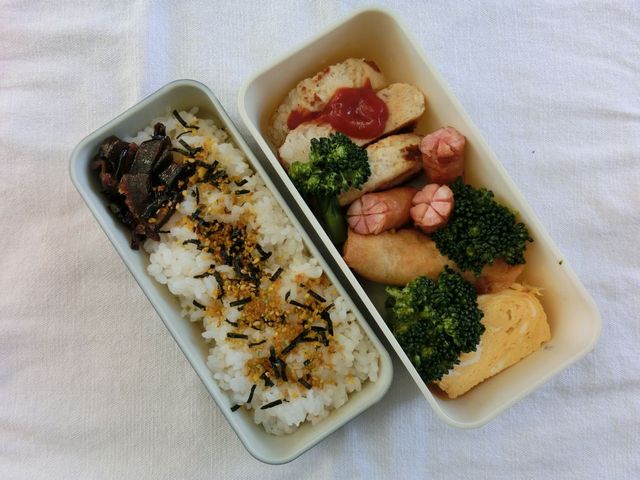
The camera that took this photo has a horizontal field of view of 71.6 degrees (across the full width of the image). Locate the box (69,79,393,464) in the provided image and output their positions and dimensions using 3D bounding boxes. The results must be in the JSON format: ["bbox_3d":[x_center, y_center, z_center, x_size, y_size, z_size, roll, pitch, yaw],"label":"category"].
[{"bbox_3d":[-0.041,0.014,0.227,0.077,0.046,0.176,-34,88,-2],"label":"box"}]

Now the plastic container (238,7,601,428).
[{"bbox_3d":[0.045,-0.011,0.225,0.086,0.052,0.184,-33,88,-2],"label":"plastic container"}]

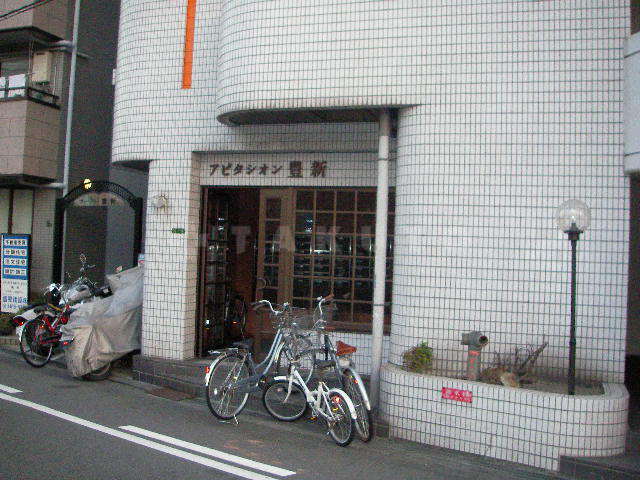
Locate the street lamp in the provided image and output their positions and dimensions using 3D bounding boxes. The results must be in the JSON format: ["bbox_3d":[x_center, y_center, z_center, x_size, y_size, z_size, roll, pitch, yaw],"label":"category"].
[{"bbox_3d":[2.138,0.478,5.950,0.295,1.680,0.295,1,-1,36],"label":"street lamp"}]

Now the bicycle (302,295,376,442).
[{"bbox_3d":[0.234,1.236,6.835,0.560,1.120,1.750,2,-1,-18],"label":"bicycle"}]

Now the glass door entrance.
[{"bbox_3d":[-0.355,0.450,8.866,2.560,2.220,0.180,2,-3,15],"label":"glass door entrance"}]

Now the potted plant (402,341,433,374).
[{"bbox_3d":[0.937,1.138,6.750,0.290,0.340,0.280,1,-1,36],"label":"potted plant"}]

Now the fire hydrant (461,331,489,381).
[{"bbox_3d":[1.422,1.086,6.470,0.270,0.480,0.220,1,-1,36],"label":"fire hydrant"}]

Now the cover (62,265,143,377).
[{"bbox_3d":[-2.607,1.141,9.439,0.780,1.270,1.950,2,-1,16],"label":"cover"}]

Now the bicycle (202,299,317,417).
[{"bbox_3d":[-0.560,1.248,7.494,0.570,1.080,1.780,1,-1,34],"label":"bicycle"}]

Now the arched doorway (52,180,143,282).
[{"bbox_3d":[-3.723,0.417,11.692,1.880,2.700,0.150,1,-1,24],"label":"arched doorway"}]

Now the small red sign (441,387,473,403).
[{"bbox_3d":[1.214,1.374,6.250,0.295,0.100,0.015,1,-1,36],"label":"small red sign"}]

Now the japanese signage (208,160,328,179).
[{"bbox_3d":[-0.634,-0.868,8.650,1.560,0.210,0.030,2,-1,17],"label":"japanese signage"}]

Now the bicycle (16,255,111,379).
[{"bbox_3d":[-3.464,1.107,9.542,0.600,1.100,1.750,0,-2,13],"label":"bicycle"}]

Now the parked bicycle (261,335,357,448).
[{"bbox_3d":[-0.040,1.363,6.653,0.520,0.920,1.450,2,-1,-30],"label":"parked bicycle"}]

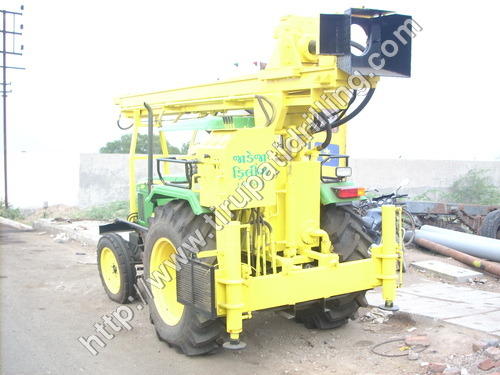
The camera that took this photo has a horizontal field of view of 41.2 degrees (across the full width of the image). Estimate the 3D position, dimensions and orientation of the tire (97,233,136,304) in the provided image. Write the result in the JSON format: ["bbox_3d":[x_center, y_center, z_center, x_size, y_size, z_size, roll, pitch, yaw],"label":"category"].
[{"bbox_3d":[-1.560,0.963,7.786,0.185,0.815,0.815,-4,6,-36],"label":"tire"}]

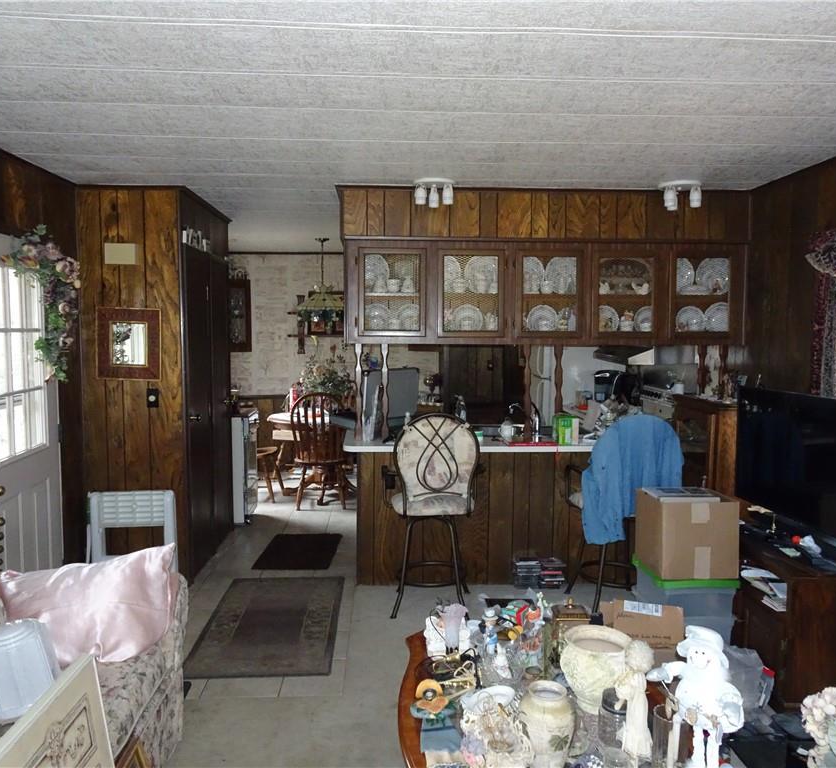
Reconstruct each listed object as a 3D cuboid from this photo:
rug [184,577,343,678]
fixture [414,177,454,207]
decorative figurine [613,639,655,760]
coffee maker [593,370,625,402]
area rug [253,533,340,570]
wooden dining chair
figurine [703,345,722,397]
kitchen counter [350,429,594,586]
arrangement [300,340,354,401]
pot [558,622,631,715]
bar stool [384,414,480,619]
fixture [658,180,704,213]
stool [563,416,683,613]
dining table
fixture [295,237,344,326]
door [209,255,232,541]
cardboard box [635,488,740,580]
[{"bbox_3d":[-0.774,1.269,3.844,0.688,0.012,1.269,0,4,-3],"label":"rug"},{"bbox_3d":[0.095,-1.077,4.042,0.235,0.145,0.235,0,4,-3],"label":"fixture"},{"bbox_3d":[0.554,0.809,1.831,0.100,0.310,0.090,-3,5,-33],"label":"decorative figurine"},{"bbox_3d":[1.711,0.034,6.344,0.220,0.292,0.270,4,6,38],"label":"coffee maker"},{"bbox_3d":[-0.834,1.176,5.040,0.505,0.012,0.798,0,4,0],"label":"area rug"},{"bbox_3d":[-0.866,0.576,6.353,0.500,1.040,0.560,0,4,-3],"label":"wooden dining chair"},{"bbox_3d":[1.704,-0.075,4.096,0.100,0.295,0.100,3,5,28],"label":"figurine"},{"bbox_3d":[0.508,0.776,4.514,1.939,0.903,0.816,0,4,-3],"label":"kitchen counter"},{"bbox_3d":[-0.871,-0.063,6.728,0.520,0.700,0.500,0,4,-3],"label":"arrangement"},{"bbox_3d":[0.515,0.846,2.082,0.210,0.205,0.210,0,4,0],"label":"pot"},{"bbox_3d":[0.082,0.712,4.013,0.540,1.120,0.540,0,4,-3],"label":"bar stool"},{"bbox_3d":[1.482,-1.050,4.015,0.228,0.149,0.204,0,4,-3],"label":"fixture"},{"bbox_3d":[1.143,0.706,4.051,0.534,1.121,0.542,-1,4,-11],"label":"stool"},{"bbox_3d":[-0.886,0.688,6.832,1.140,0.745,1.100,0,4,-3],"label":"dining table"},{"bbox_3d":[-0.874,-0.937,6.593,0.520,0.810,0.520,0,4,-3],"label":"fixture"},{"bbox_3d":[-1.439,0.145,5.237,0.050,2.050,0.630,0,4,-3],"label":"door"},{"bbox_3d":[1.280,0.697,3.367,0.357,0.367,0.290,0,4,-3],"label":"cardboard box"}]

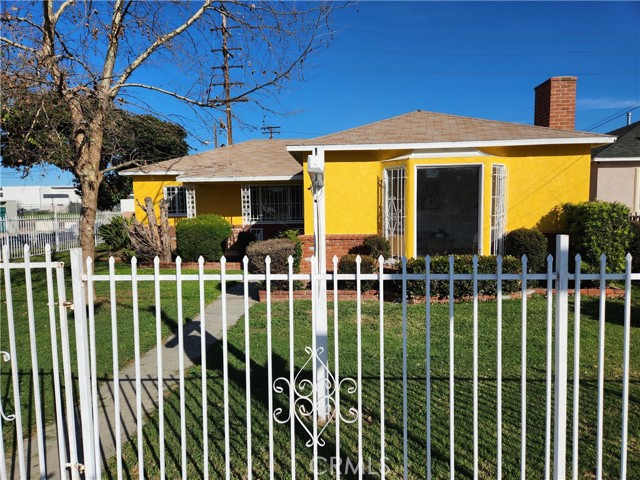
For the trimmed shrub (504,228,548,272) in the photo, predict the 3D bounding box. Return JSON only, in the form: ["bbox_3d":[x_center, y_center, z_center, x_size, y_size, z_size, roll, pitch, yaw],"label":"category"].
[{"bbox_3d":[3.788,0.336,7.800,0.820,1.100,0.800,0,4,6],"label":"trimmed shrub"}]

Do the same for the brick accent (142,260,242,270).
[{"bbox_3d":[-3.563,0.719,11.700,3.000,0.200,0.200,0,4,7],"label":"brick accent"}]

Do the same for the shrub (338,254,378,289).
[{"bbox_3d":[0.692,0.604,7.850,0.770,0.720,0.720,0,4,6],"label":"shrub"}]

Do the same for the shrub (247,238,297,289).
[{"bbox_3d":[-0.897,0.478,7.950,0.950,1.000,0.850,0,4,6],"label":"shrub"}]

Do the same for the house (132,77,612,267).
[{"bbox_3d":[-0.255,-1.548,13.732,12.590,4.300,11.000,0,4,6],"label":"house"}]

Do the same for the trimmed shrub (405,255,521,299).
[{"bbox_3d":[2.581,0.615,7.700,2.050,0.740,0.650,-1,4,3],"label":"trimmed shrub"}]

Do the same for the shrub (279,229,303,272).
[{"bbox_3d":[-0.592,0.370,8.250,0.600,1.100,0.600,0,4,6],"label":"shrub"}]

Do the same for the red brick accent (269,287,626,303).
[{"bbox_3d":[2.125,0.963,7.500,6.350,0.200,0.400,-1,4,1],"label":"red brick accent"}]

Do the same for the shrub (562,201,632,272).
[{"bbox_3d":[5.123,0.083,7.850,1.250,1.600,1.200,0,4,6],"label":"shrub"}]

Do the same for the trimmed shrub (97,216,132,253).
[{"bbox_3d":[-6.943,-0.179,14.400,1.200,1.300,1.150,0,4,6],"label":"trimmed shrub"}]

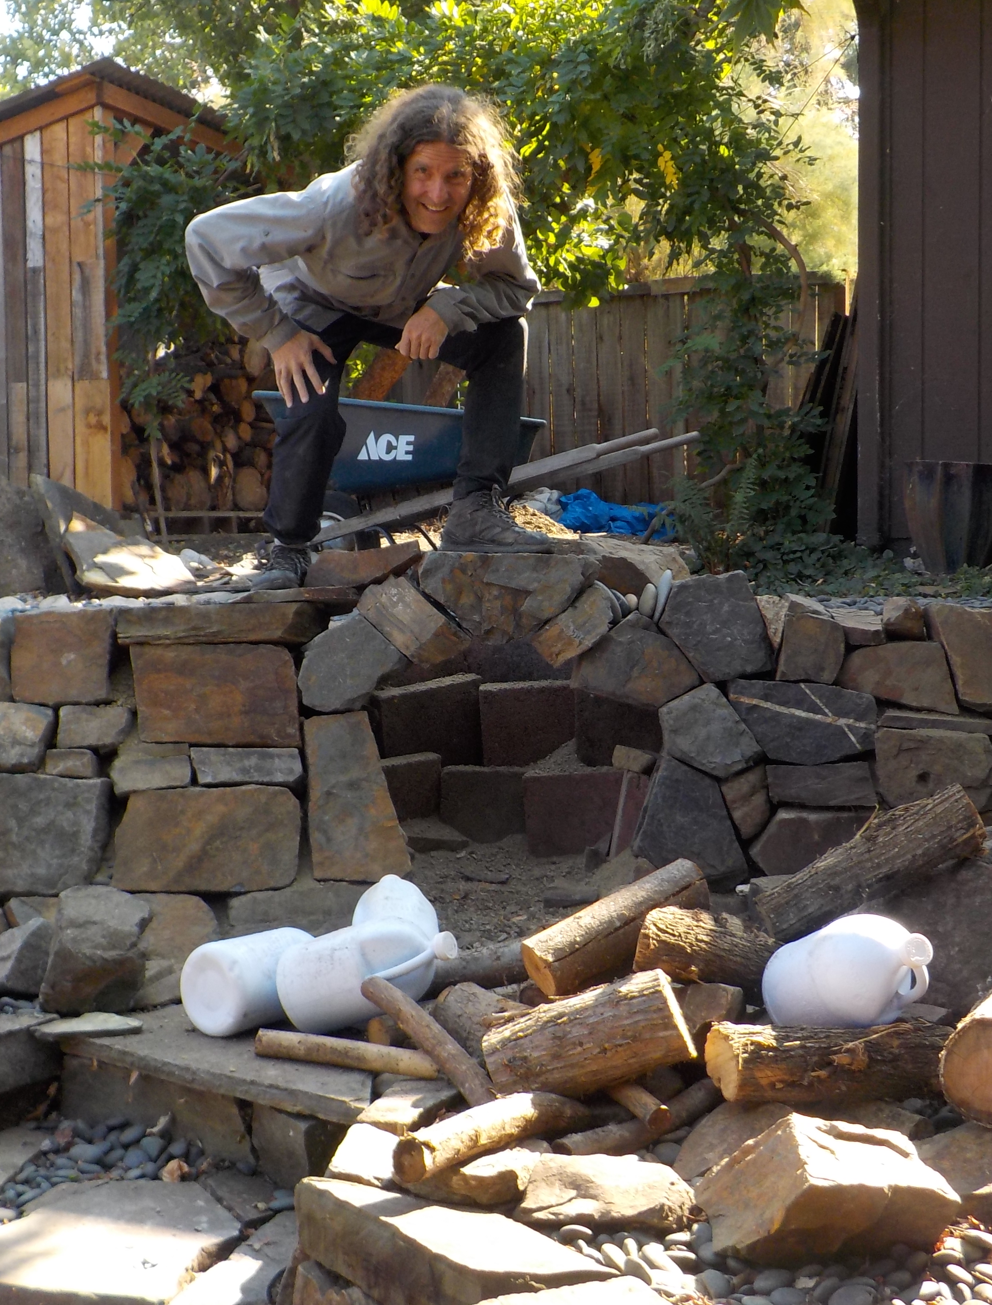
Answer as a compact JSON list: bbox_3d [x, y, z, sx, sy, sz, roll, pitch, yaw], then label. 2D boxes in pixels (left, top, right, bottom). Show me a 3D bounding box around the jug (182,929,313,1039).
[{"bbox_3d":[-0.384,0.553,2.588,0.150,0.150,0.290,1,4,41],"label":"jug"}]

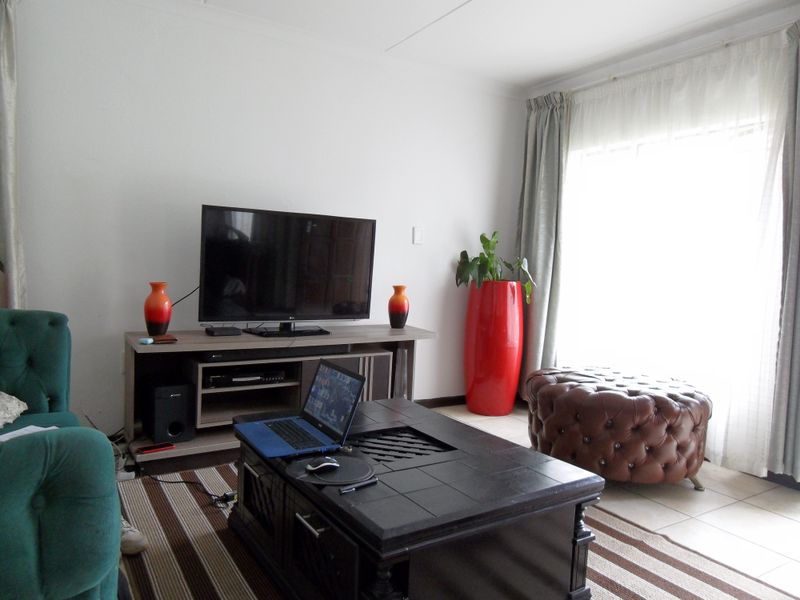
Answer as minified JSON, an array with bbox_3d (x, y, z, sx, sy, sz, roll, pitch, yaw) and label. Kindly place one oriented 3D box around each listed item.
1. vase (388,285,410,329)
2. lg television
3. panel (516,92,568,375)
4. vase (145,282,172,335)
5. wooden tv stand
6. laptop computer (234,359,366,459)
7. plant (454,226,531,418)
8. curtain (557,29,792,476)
[{"bbox_3d":[-0.006,0.045,3.792,0.147,0.296,0.147,3,3,0],"label":"vase"},{"bbox_3d":[-0.631,-0.160,3.303,1.071,0.710,0.273,1,4,-32],"label":"lg television"},{"bbox_3d":[1.062,-0.371,4.295,0.121,2.373,0.383,1,4,-32],"label":"panel"},{"bbox_3d":[-1.296,0.047,2.978,0.150,0.292,0.150,1,4,-32],"label":"vase"},{"bbox_3d":[-0.626,0.515,3.272,1.777,0.632,0.535,0,4,-34],"label":"wooden tv stand"},{"bbox_3d":[-0.361,0.370,1.953,0.331,0.248,0.376,1,4,-31],"label":"laptop computer"},{"bbox_3d":[0.713,0.165,4.137,0.493,1.355,0.472,3,3,0],"label":"plant"},{"bbox_3d":[1.564,-0.284,3.539,0.100,2.357,1.512,1,4,-32],"label":"curtain"}]

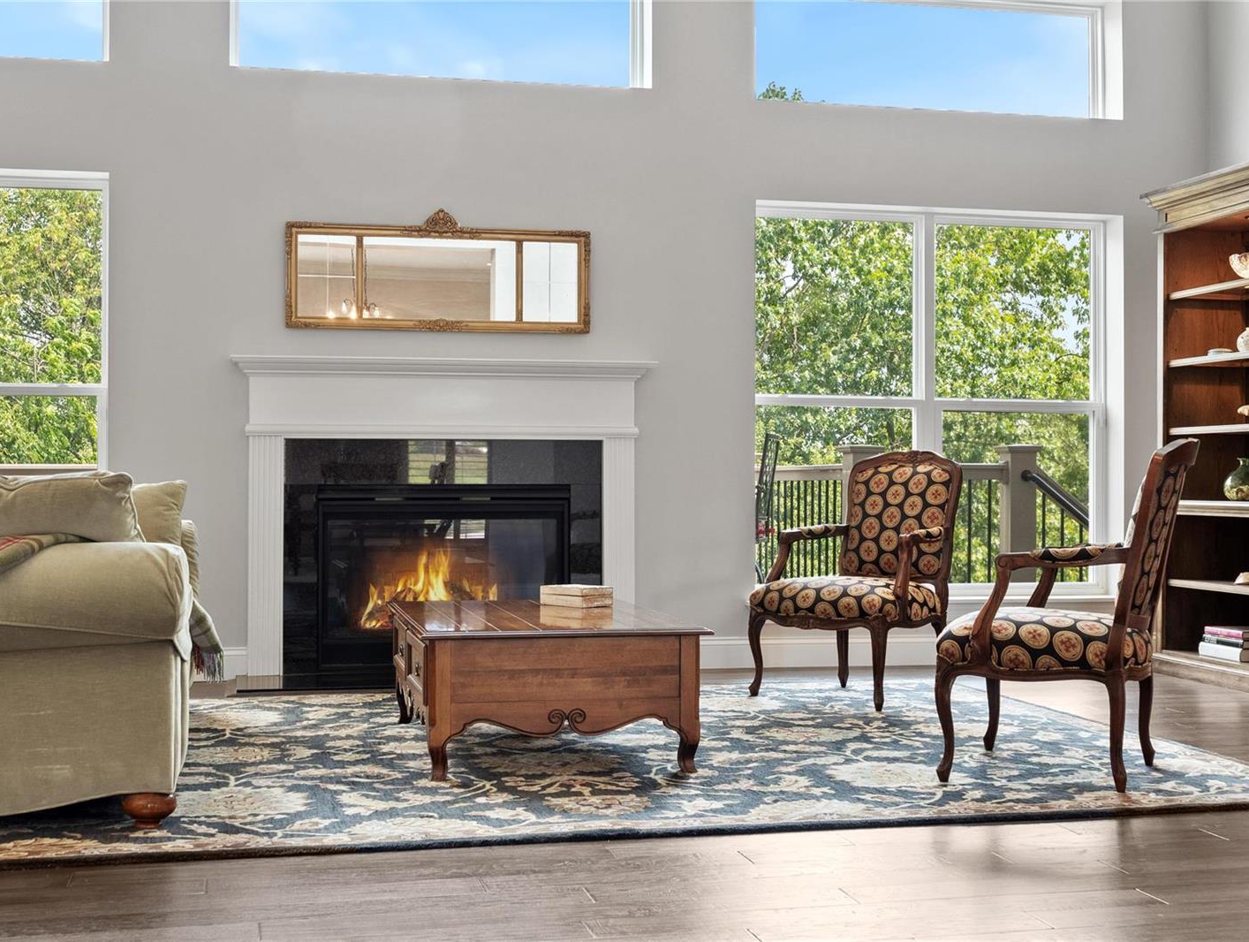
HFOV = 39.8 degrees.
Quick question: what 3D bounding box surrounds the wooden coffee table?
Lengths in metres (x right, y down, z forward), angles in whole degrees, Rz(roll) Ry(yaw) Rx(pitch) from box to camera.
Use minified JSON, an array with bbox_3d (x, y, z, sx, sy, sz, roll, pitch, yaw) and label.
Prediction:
[{"bbox_3d":[-0.299,0.689,5.699,0.873,0.435,1.259,0,0,-13],"label":"wooden coffee table"}]

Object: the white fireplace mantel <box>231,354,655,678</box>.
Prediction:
[{"bbox_3d":[-0.777,0.201,7.616,1.870,1.367,0.180,0,0,-13],"label":"white fireplace mantel"}]

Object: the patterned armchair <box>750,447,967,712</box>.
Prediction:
[{"bbox_3d":[0.980,0.415,7.033,0.680,1.000,0.720,0,0,45],"label":"patterned armchair"}]

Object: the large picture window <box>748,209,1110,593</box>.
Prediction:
[{"bbox_3d":[1.480,-0.317,8.424,1.873,1.861,0.100,0,0,-13],"label":"large picture window"}]

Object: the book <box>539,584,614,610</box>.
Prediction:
[{"bbox_3d":[-0.168,0.440,6.075,0.135,0.069,0.214,0,0,-45],"label":"book"}]

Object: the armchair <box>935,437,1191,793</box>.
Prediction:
[{"bbox_3d":[1.349,0.407,5.187,0.720,1.000,0.680,0,0,26],"label":"armchair"}]

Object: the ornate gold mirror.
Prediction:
[{"bbox_3d":[-0.812,-0.896,7.679,1.358,0.544,0.050,0,0,-13],"label":"ornate gold mirror"}]

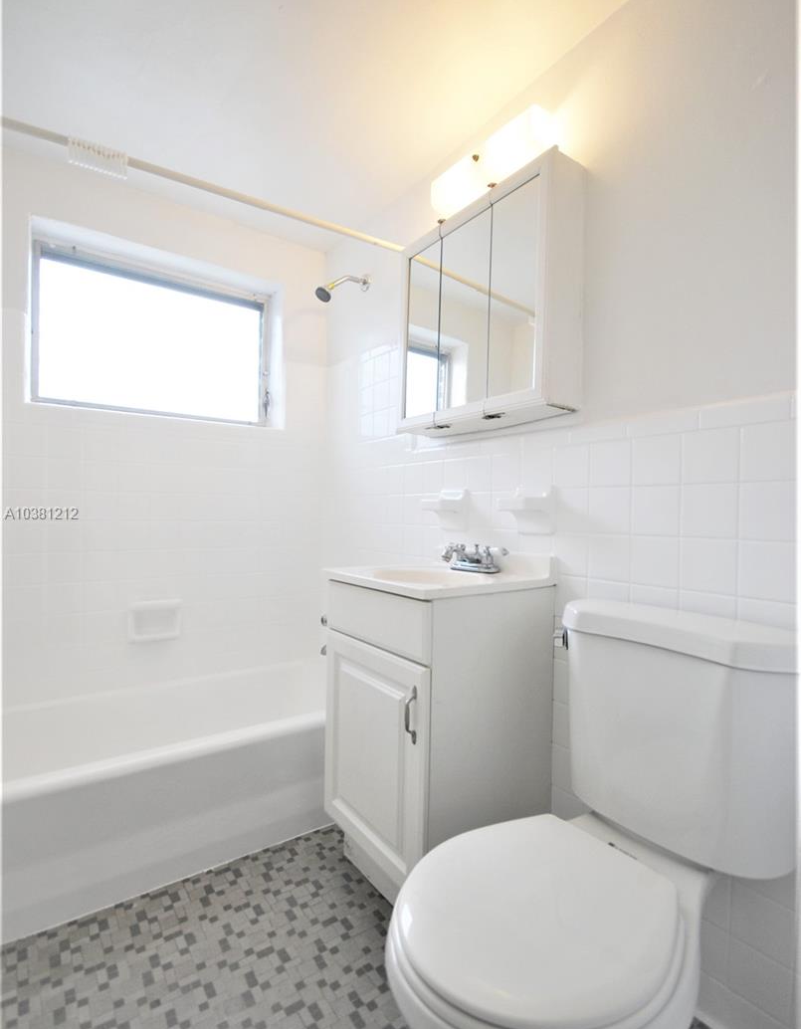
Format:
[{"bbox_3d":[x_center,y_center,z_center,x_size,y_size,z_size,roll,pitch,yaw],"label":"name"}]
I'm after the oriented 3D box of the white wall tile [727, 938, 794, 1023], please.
[{"bbox_3d":[0.678,0.871,0.930,0.010,0.108,0.108,1,0,-36],"label":"white wall tile"}]

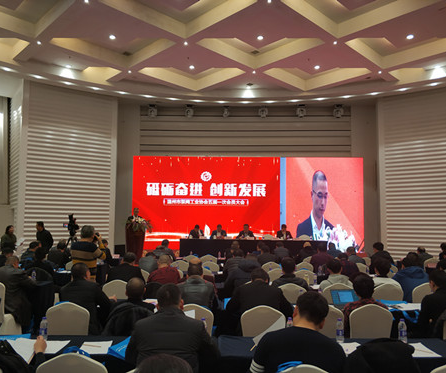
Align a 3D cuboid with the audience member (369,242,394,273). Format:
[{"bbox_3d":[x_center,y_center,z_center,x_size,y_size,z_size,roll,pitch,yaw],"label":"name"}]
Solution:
[{"bbox_3d":[3.426,1.941,8.702,0.520,1.340,0.800,3,-6,-25],"label":"audience member"}]

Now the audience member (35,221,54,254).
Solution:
[{"bbox_3d":[-4.493,1.801,9.766,0.400,1.720,0.500,4,-7,-34],"label":"audience member"}]

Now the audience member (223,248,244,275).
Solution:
[{"bbox_3d":[0.218,1.738,6.845,0.540,1.260,0.780,0,-6,0],"label":"audience member"}]

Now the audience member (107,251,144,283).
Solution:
[{"bbox_3d":[-1.572,1.708,6.167,0.600,1.310,0.750,0,-5,3],"label":"audience member"}]

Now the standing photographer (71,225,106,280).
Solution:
[{"bbox_3d":[-2.296,1.503,6.431,0.560,1.680,0.480,-2,-6,20],"label":"standing photographer"}]

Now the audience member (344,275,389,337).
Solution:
[{"bbox_3d":[1.481,1.532,4.149,0.520,1.220,0.850,1,-6,-3],"label":"audience member"}]

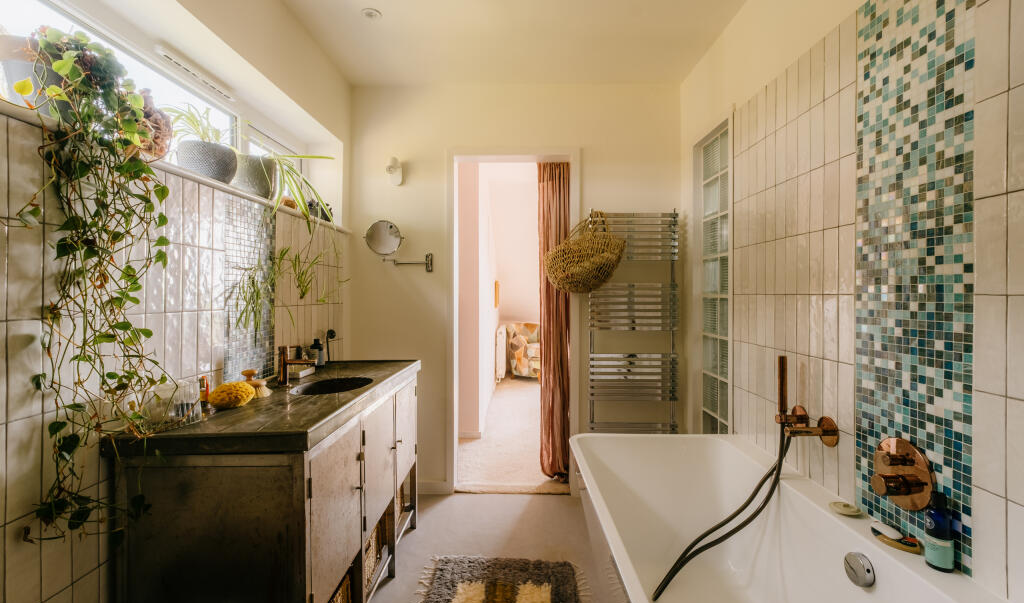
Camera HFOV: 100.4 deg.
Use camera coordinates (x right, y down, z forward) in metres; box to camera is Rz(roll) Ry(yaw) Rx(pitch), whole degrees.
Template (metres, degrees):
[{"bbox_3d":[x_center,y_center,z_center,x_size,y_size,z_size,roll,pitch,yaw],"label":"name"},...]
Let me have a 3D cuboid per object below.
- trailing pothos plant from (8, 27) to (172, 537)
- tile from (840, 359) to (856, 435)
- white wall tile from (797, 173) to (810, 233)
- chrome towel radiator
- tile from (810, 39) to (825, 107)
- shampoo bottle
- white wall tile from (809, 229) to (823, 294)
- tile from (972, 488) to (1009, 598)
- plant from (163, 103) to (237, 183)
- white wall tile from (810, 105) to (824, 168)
[{"bbox_3d":[-0.946,-0.064,0.994,0.300,1.060,0.400,0,1,1],"label":"trailing pothos plant"},{"bbox_3d":[1.002,0.288,1.273,0.010,0.202,0.062,0,1,0],"label":"tile"},{"bbox_3d":[1.000,-0.335,1.456,0.010,0.203,0.062,0,1,1],"label":"white wall tile"},{"bbox_3d":[0.703,0.205,2.490,0.510,1.460,0.090,0,1,0],"label":"chrome towel radiator"},{"bbox_3d":[1.017,-0.748,1.403,0.010,0.204,0.062,0,1,0],"label":"tile"},{"bbox_3d":[0.952,0.500,0.948,0.048,0.174,0.048,0,0,-3],"label":"shampoo bottle"},{"bbox_3d":[0.999,-0.126,1.394,0.010,0.203,0.062,0,1,1],"label":"white wall tile"},{"bbox_3d":[0.989,0.495,0.878,0.009,0.202,0.059,0,0,0],"label":"tile"},{"bbox_3d":[-1.108,-0.554,1.533,0.200,0.290,0.200,0,1,0],"label":"plant"},{"bbox_3d":[0.984,-0.528,1.366,0.010,0.200,0.060,0,0,0],"label":"white wall tile"}]

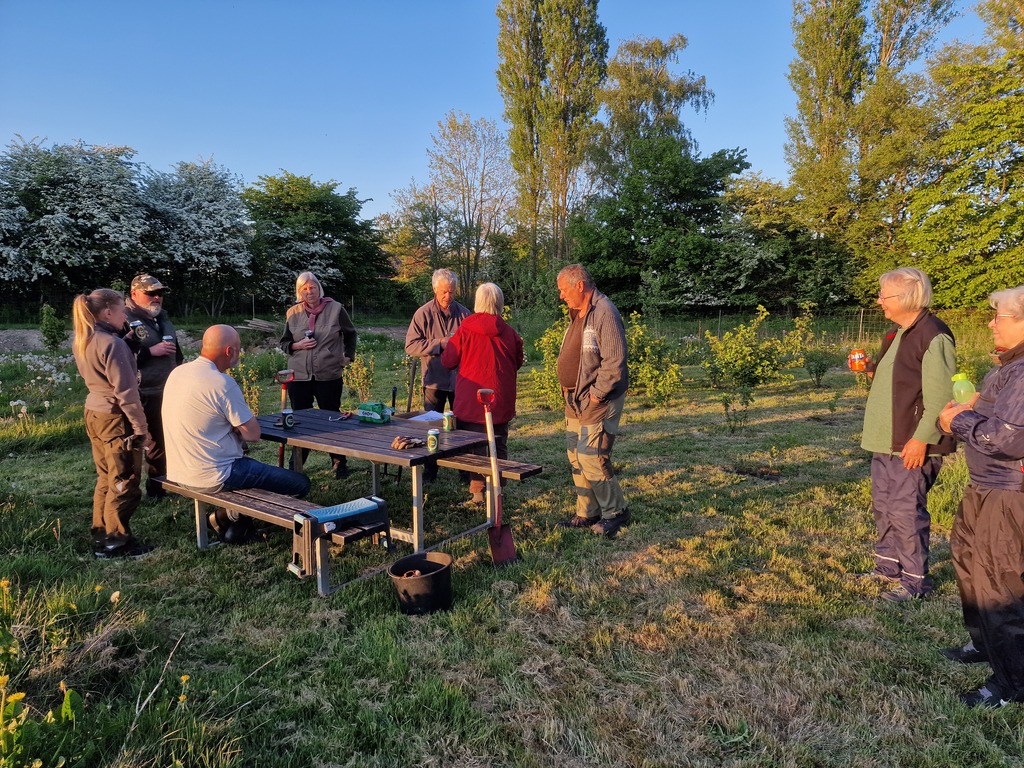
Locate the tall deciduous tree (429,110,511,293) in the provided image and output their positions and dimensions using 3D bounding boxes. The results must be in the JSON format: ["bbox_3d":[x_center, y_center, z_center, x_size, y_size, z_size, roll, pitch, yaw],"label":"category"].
[{"bbox_3d":[-2.498,-10.065,40.020,5.100,11.423,4.900,-1,8,0],"label":"tall deciduous tree"}]

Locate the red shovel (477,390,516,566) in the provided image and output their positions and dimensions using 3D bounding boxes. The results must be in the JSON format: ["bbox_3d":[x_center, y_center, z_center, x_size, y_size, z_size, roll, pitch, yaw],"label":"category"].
[{"bbox_3d":[-0.099,0.569,4.123,0.180,1.070,0.100,-3,-6,-41],"label":"red shovel"}]

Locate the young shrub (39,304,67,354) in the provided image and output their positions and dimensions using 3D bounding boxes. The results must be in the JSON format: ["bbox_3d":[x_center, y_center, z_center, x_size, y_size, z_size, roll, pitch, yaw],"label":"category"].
[{"bbox_3d":[-13.390,-1.500,19.749,0.750,1.470,0.750,0,7,0],"label":"young shrub"}]

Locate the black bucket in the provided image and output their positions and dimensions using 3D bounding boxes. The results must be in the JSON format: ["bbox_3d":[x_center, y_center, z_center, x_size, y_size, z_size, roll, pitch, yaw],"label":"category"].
[{"bbox_3d":[-0.480,1.010,3.524,0.316,0.290,0.316,-5,8,1],"label":"black bucket"}]

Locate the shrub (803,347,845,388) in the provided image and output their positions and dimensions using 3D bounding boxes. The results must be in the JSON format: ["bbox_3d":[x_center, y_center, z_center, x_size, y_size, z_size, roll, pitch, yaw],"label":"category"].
[{"bbox_3d":[5.661,-0.255,12.339,0.620,0.700,0.600,0,7,0],"label":"shrub"}]

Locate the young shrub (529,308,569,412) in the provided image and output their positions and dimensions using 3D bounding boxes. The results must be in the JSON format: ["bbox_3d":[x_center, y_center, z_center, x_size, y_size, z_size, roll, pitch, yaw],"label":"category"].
[{"bbox_3d":[0.682,-0.345,9.185,0.920,1.369,0.850,-1,8,0],"label":"young shrub"}]

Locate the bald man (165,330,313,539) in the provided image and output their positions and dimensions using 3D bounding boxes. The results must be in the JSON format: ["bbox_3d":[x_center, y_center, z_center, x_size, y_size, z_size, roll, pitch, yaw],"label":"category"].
[{"bbox_3d":[-1.670,0.350,4.290,0.620,1.380,0.740,6,9,43],"label":"bald man"}]

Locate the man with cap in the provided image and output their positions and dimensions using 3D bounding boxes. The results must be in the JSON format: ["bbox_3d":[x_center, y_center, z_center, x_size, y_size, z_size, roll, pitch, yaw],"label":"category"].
[{"bbox_3d":[-2.797,0.024,5.296,0.460,1.723,0.580,6,10,42],"label":"man with cap"}]

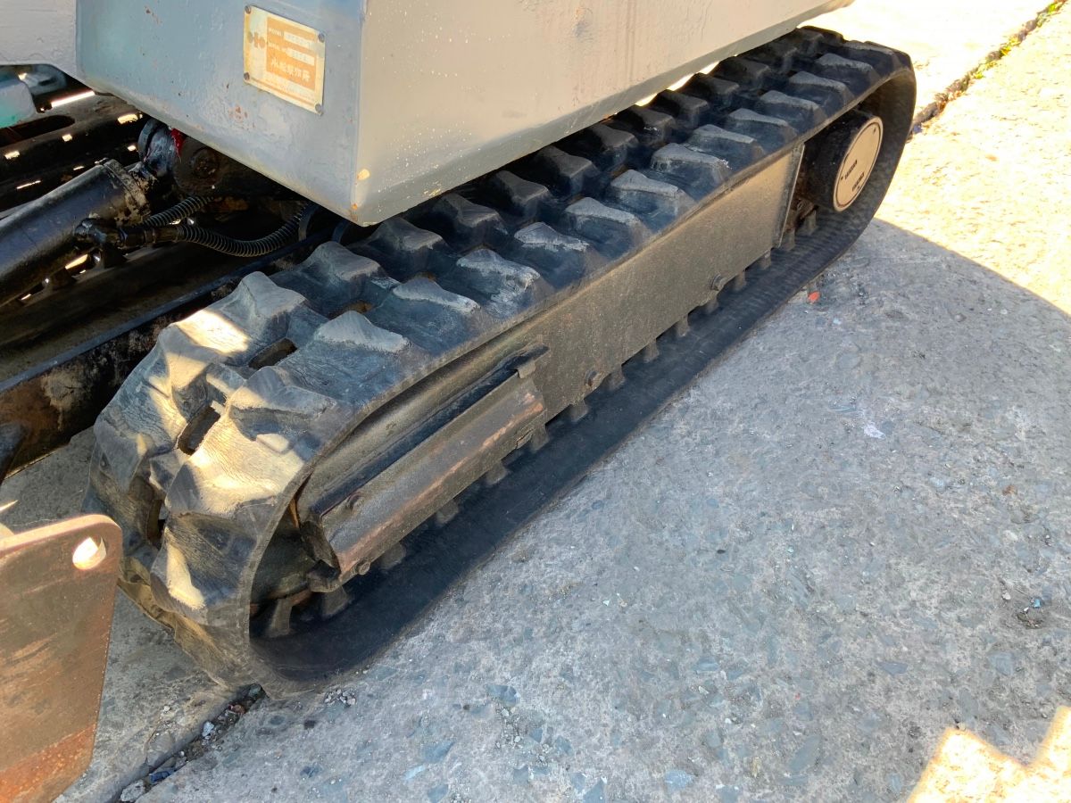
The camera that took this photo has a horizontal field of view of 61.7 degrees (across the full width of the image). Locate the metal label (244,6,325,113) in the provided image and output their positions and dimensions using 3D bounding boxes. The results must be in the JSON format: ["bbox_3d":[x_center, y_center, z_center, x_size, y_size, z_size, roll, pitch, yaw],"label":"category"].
[{"bbox_3d":[-0.259,-0.351,0.920,0.128,0.078,0.003,29,35,28],"label":"metal label"}]

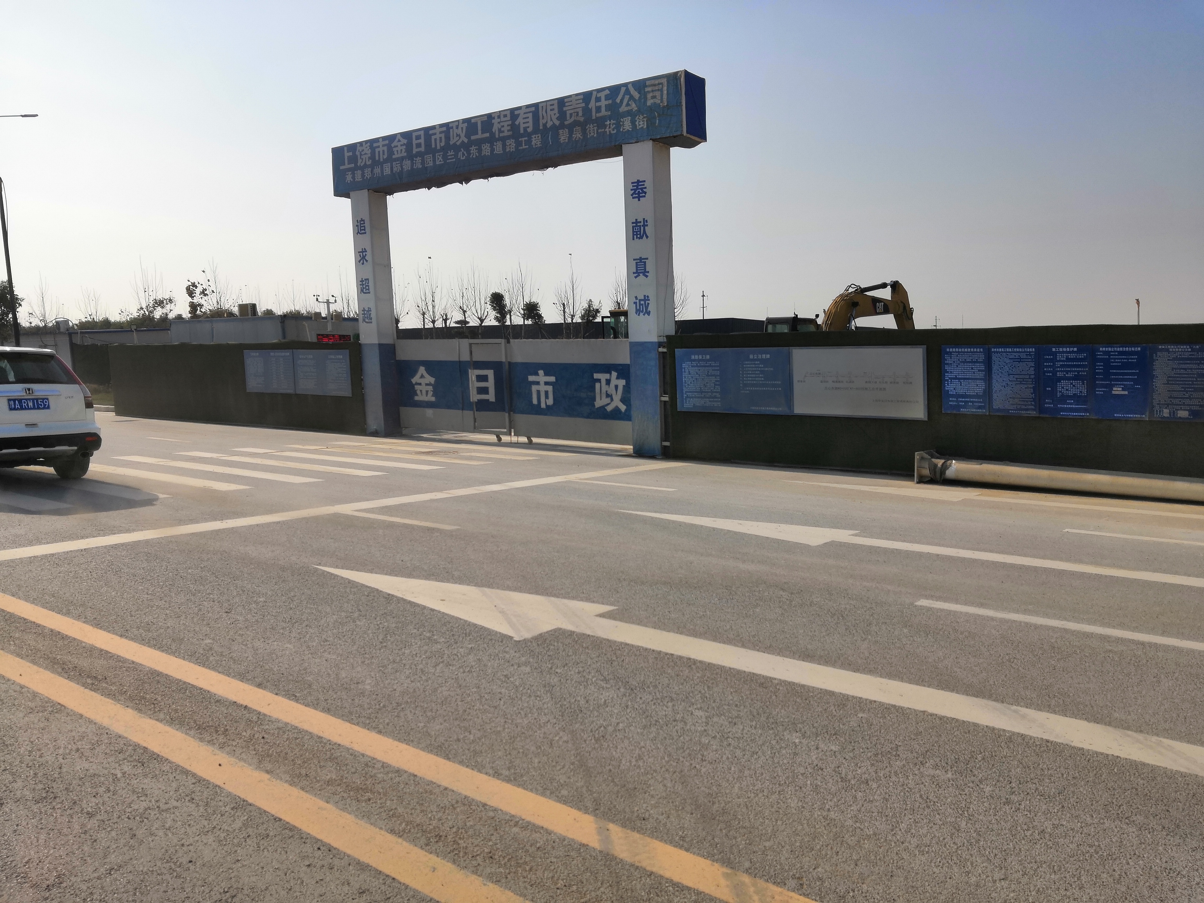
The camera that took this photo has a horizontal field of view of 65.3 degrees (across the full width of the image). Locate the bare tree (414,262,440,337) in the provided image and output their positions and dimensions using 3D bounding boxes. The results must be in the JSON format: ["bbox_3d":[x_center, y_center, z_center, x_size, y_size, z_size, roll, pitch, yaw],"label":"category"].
[{"bbox_3d":[-8.099,-6.037,44.149,1.272,5.649,1.272,4,9,38],"label":"bare tree"}]

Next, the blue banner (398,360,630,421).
[{"bbox_3d":[-1.835,-1.226,18.266,6.376,1.012,0.081,4,9,38],"label":"blue banner"}]

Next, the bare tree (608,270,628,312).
[{"bbox_3d":[0.770,-4.825,37.268,1.250,4.573,1.250,4,9,38],"label":"bare tree"}]

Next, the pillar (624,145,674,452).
[{"bbox_3d":[0.820,-2.457,15.548,0.577,5.070,0.506,4,9,38],"label":"pillar"}]

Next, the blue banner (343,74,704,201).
[{"bbox_3d":[-2.019,-5.671,17.422,8.875,0.992,0.627,4,9,38],"label":"blue banner"}]

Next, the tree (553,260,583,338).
[{"bbox_3d":[-1.336,-5.287,38.877,1.197,5.184,1.197,-1,7,0],"label":"tree"}]

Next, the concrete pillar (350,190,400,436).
[{"bbox_3d":[-4.763,-2.875,19.929,0.577,5.080,0.506,4,9,38],"label":"concrete pillar"}]

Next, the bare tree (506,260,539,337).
[{"bbox_3d":[-3.317,-5.500,40.422,1.405,5.306,1.405,-1,7,0],"label":"bare tree"}]

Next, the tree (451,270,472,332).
[{"bbox_3d":[-6.326,-5.666,42.791,0.978,5.171,0.978,4,9,38],"label":"tree"}]

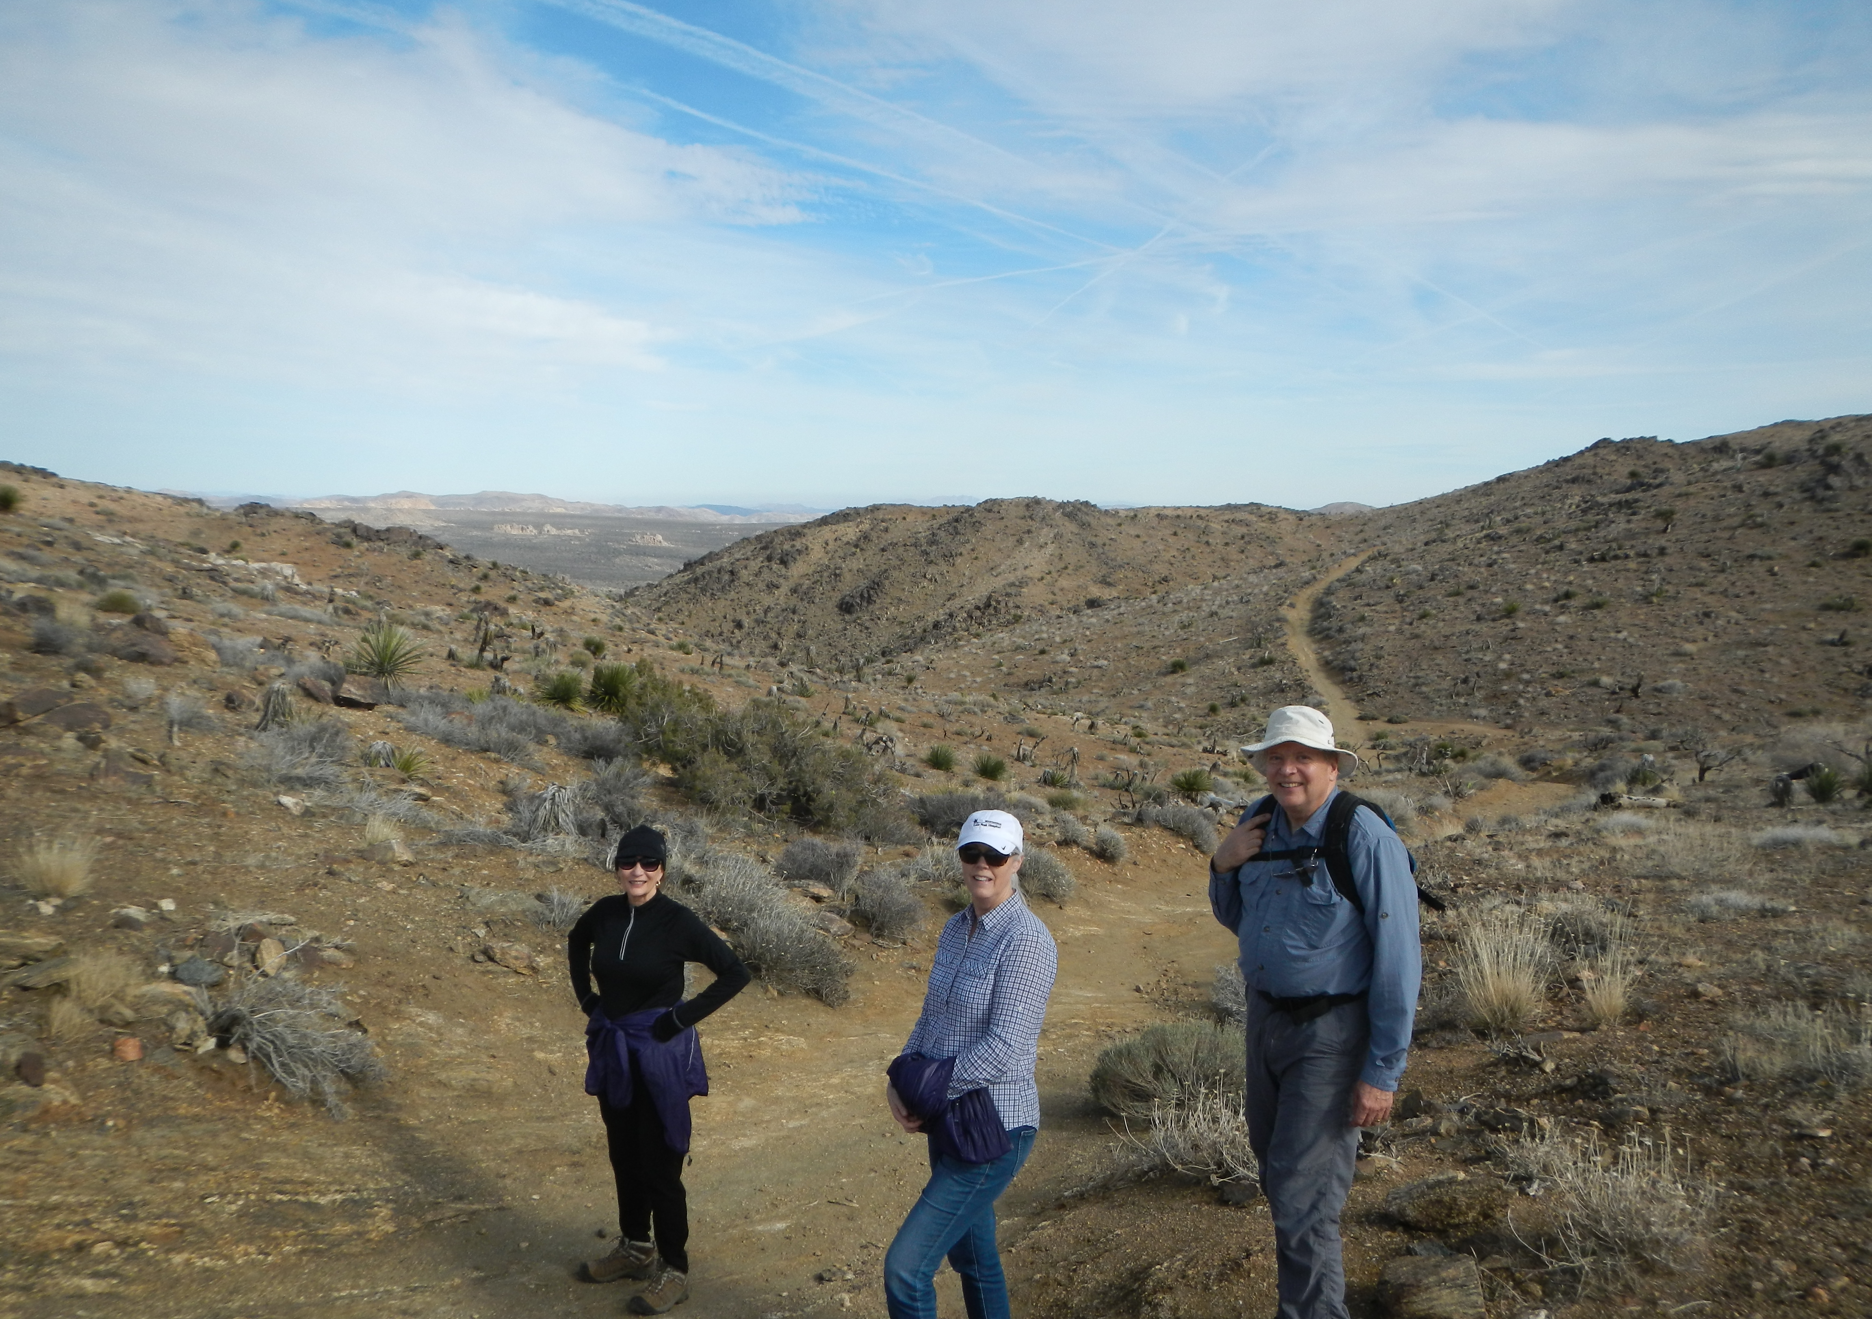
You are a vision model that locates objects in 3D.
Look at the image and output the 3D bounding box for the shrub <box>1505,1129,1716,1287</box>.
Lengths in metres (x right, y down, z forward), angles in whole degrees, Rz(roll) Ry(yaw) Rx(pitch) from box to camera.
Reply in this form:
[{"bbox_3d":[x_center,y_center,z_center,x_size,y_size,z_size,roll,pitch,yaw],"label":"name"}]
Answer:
[{"bbox_3d":[2.151,1.723,4.850,0.640,0.380,0.550,3,6,24],"label":"shrub"}]

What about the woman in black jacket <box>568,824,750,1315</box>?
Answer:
[{"bbox_3d":[-0.956,1.405,5.310,0.600,1.670,0.420,1,6,12],"label":"woman in black jacket"}]

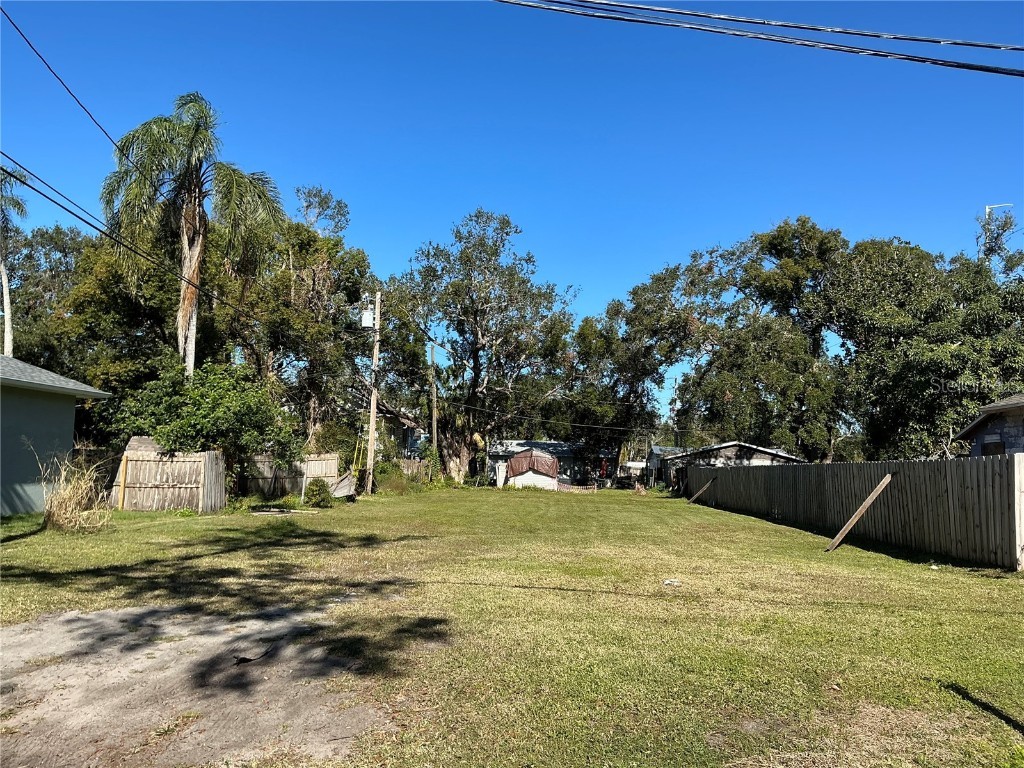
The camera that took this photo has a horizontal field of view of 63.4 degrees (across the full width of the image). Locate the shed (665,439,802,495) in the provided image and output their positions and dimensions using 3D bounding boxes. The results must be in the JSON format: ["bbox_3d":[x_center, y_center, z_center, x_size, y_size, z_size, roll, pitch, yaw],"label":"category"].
[{"bbox_3d":[16.540,6.284,62.702,10.100,3.600,8.000,0,-6,3],"label":"shed"}]

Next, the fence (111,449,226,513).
[{"bbox_3d":[-10.294,2.925,24.822,2.900,1.850,1.700,0,-6,4],"label":"fence"}]

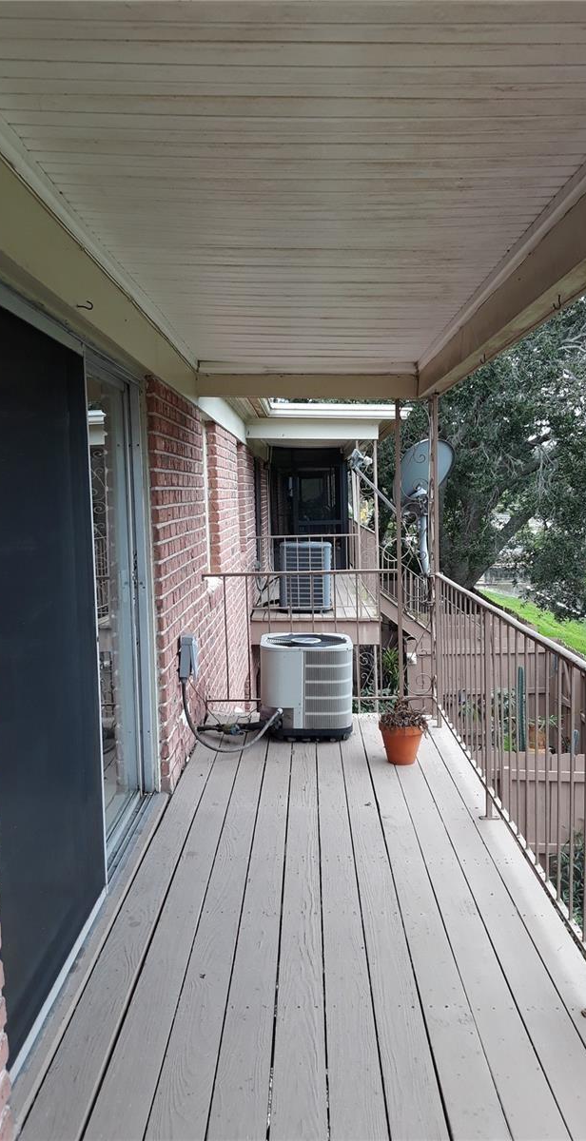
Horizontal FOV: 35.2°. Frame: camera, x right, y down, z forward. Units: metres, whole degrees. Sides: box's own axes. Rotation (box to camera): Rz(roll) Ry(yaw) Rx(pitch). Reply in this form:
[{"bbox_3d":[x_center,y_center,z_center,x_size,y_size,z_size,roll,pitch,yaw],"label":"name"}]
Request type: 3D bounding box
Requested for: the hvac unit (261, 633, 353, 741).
[{"bbox_3d":[0.090,0.741,5.983,0.596,0.572,0.596,0,5,1],"label":"hvac unit"}]

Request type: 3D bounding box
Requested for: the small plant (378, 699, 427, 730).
[{"bbox_3d":[0.626,0.801,5.236,0.263,0.146,0.247,0,5,1],"label":"small plant"}]

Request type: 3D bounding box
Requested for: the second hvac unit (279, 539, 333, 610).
[{"bbox_3d":[0.170,0.076,12.084,0.672,0.884,0.672,0,5,1],"label":"second hvac unit"}]

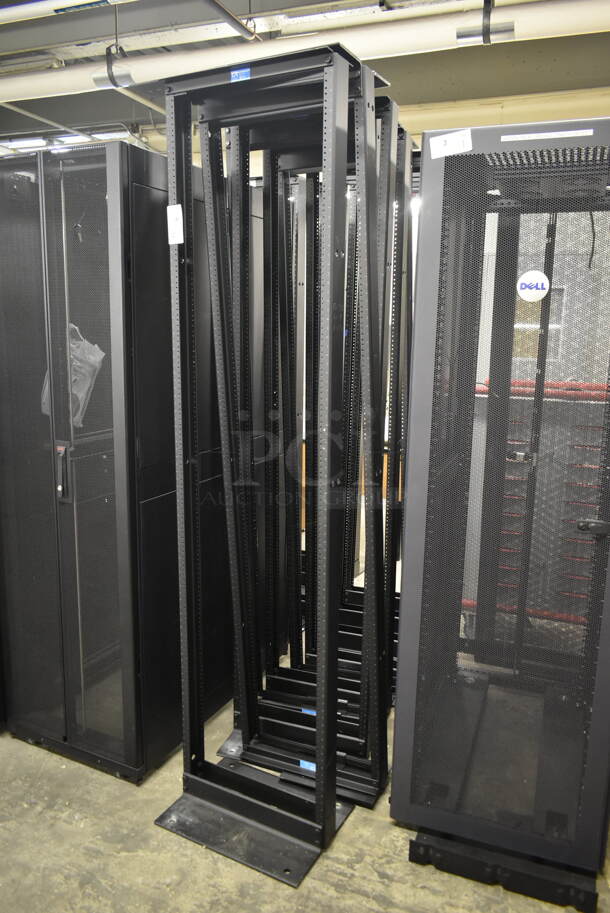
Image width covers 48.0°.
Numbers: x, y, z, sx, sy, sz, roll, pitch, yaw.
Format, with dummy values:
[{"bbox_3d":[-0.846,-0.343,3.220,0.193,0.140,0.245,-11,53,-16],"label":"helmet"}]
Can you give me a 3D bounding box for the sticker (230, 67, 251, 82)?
[{"bbox_3d":[-0.162,-0.959,1.726,0.058,0.025,0.002,6,12,27],"label":"sticker"}]

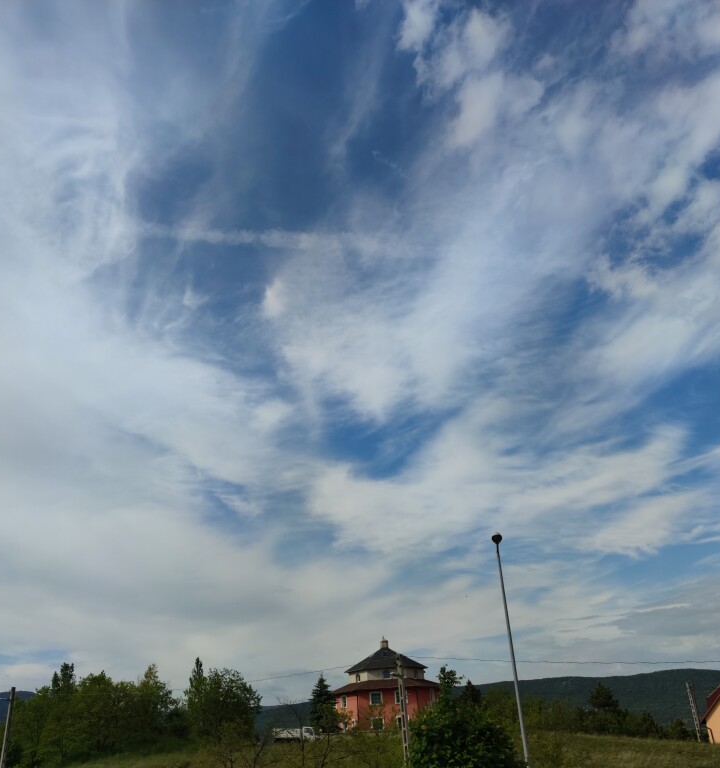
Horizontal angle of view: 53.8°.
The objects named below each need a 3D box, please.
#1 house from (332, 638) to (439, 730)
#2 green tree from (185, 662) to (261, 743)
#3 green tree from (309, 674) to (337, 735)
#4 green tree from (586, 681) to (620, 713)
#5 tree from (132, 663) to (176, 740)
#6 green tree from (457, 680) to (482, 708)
[{"bbox_3d":[3.438,39.872,93.895,14.110,11.460,12.560,-3,-25,1],"label":"house"},{"bbox_3d":[-14.273,33.062,73.702,7.250,7.600,7.250,2,-26,-10],"label":"green tree"},{"bbox_3d":[-4.400,38.639,85.596,3.510,6.610,3.510,-1,-25,-4],"label":"green tree"},{"bbox_3d":[33.749,44.223,97.208,4.380,6.110,4.380,-10,-26,15],"label":"green tree"},{"bbox_3d":[-20.952,32.422,72.389,4.150,7.400,4.150,4,-26,-15],"label":"tree"},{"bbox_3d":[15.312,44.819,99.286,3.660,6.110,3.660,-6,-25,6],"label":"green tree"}]

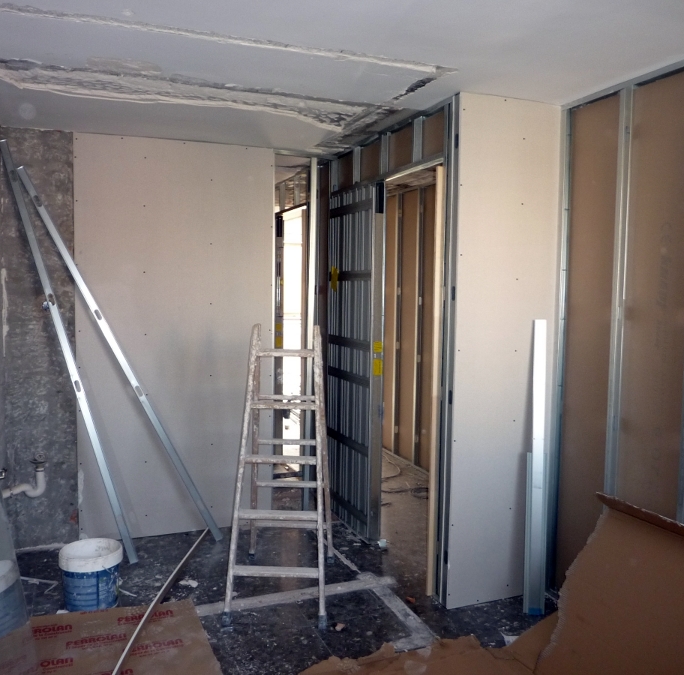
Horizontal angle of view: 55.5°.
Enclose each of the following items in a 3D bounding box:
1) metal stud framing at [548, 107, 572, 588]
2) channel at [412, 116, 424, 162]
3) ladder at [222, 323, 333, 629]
[{"bbox_3d":[1.103,0.096,3.301,0.050,2.470,0.042,-1,4,-22],"label":"metal stud framing"},{"bbox_3d":[0.406,-1.048,3.473,0.050,0.245,0.040,-1,4,-22],"label":"channel"},{"bbox_3d":[-0.292,0.621,3.347,0.480,1.390,0.790,1,4,3],"label":"ladder"}]

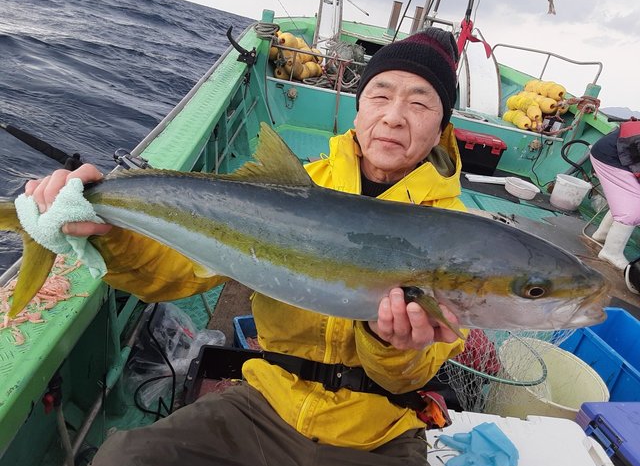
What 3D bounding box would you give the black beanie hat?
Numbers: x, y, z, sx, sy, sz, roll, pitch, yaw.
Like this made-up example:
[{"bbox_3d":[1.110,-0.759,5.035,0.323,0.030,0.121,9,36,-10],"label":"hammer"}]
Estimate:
[{"bbox_3d":[0.164,-0.283,0.915,0.188,0.185,0.225,16,21,2],"label":"black beanie hat"}]

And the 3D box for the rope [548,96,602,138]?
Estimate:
[{"bbox_3d":[2.226,-1.024,4.350,0.400,0.360,0.280,16,21,0],"label":"rope"}]

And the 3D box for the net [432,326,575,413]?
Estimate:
[{"bbox_3d":[0.410,0.294,1.200,0.420,0.250,0.360,23,22,19],"label":"net"}]

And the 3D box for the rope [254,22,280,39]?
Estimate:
[{"bbox_3d":[-0.520,-1.988,4.900,0.230,0.140,0.220,16,21,0],"label":"rope"}]

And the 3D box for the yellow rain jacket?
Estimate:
[{"bbox_3d":[0.005,0.074,0.881,0.570,0.580,0.500,17,21,5],"label":"yellow rain jacket"}]

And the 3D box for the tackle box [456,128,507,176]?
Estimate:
[{"bbox_3d":[1.431,-0.722,4.450,0.430,0.290,0.290,16,21,0],"label":"tackle box"}]

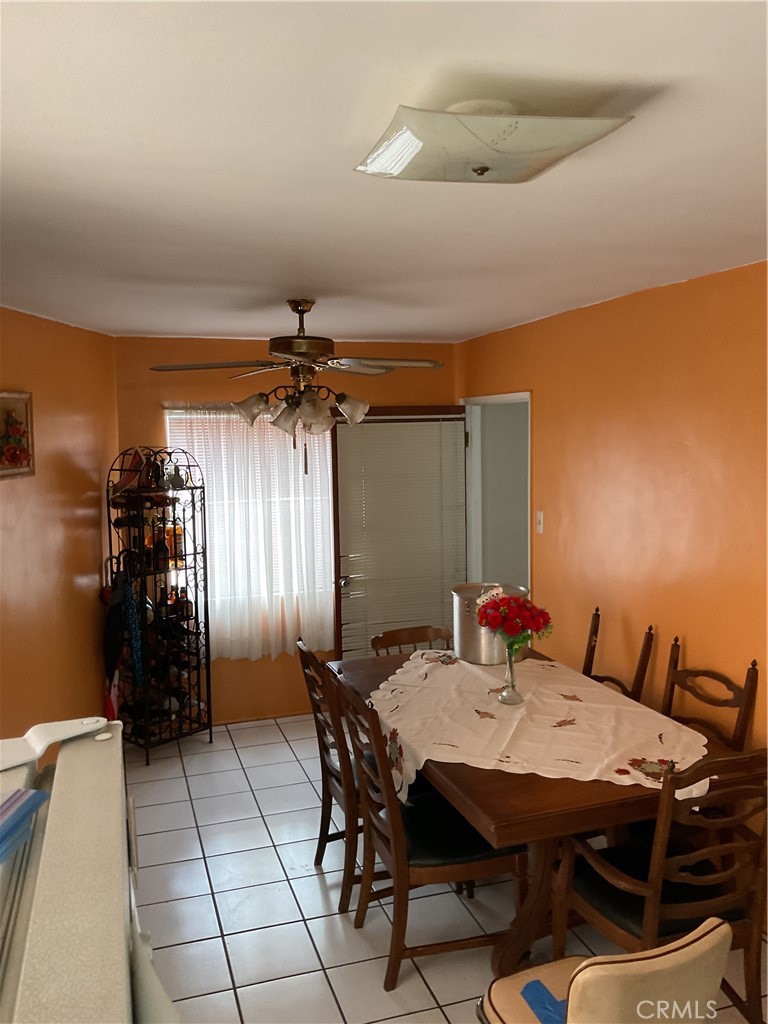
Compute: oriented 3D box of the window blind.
[{"bbox_3d":[0.125,0.321,5.631,0.885,2.010,0.057,-3,6,-18],"label":"window blind"}]

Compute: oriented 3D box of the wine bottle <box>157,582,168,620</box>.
[{"bbox_3d":[-1.295,0.531,5.037,0.068,0.201,0.068,5,8,43],"label":"wine bottle"}]

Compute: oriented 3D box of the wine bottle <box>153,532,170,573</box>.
[{"bbox_3d":[-1.298,0.219,5.007,0.085,0.270,0.085,5,8,43],"label":"wine bottle"}]

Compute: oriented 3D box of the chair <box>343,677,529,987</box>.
[{"bbox_3d":[0.157,1.083,3.095,0.568,1.005,0.484,-3,6,-18],"label":"chair"}]

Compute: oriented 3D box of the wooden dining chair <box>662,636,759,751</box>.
[{"bbox_3d":[1.038,1.046,3.315,0.565,1.005,0.484,-3,6,-18],"label":"wooden dining chair"}]

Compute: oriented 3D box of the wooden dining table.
[{"bbox_3d":[0.513,1.168,3.478,1.036,0.747,1.790,-3,6,-18],"label":"wooden dining table"}]

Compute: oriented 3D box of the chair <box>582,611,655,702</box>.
[{"bbox_3d":[0.849,0.990,3.895,0.565,1.005,0.484,-3,6,-18],"label":"chair"}]

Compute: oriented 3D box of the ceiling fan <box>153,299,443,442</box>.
[{"bbox_3d":[-0.371,-0.638,3.796,1.256,0.568,1.256,-3,6,-18],"label":"ceiling fan"}]

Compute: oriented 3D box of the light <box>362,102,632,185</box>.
[{"bbox_3d":[0.166,-0.650,1.525,0.364,0.104,0.361,-3,6,-18],"label":"light"}]

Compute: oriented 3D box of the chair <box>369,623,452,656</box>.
[{"bbox_3d":[0.252,1.038,4.336,0.470,0.840,0.520,-3,6,-23],"label":"chair"}]

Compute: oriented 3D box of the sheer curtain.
[{"bbox_3d":[-0.808,0.148,5.412,1.052,1.627,0.079,-3,6,-18],"label":"sheer curtain"}]

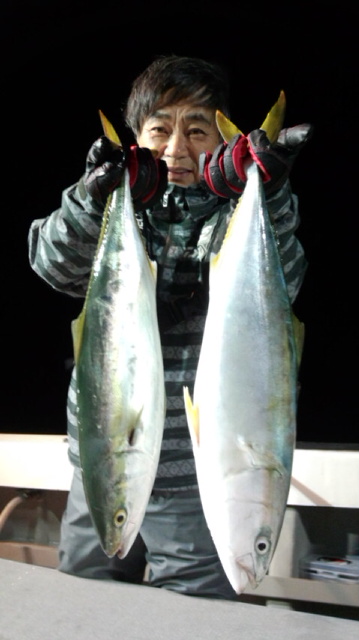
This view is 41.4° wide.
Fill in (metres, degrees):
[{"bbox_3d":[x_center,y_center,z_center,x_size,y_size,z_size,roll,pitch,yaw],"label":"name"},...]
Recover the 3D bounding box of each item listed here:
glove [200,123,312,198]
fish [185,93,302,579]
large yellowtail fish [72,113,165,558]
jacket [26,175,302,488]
[{"bbox_3d":[0.104,-0.215,0.640,0.145,0.100,0.115,1,3,0],"label":"glove"},{"bbox_3d":[0.086,0.029,0.630,0.150,0.655,0.100,-1,4,-30],"label":"fish"},{"bbox_3d":[-0.084,0.017,0.650,0.135,0.610,0.085,-1,4,-22],"label":"large yellowtail fish"},{"bbox_3d":[-0.020,0.040,0.880,0.510,0.580,0.380,1,3,0],"label":"jacket"}]

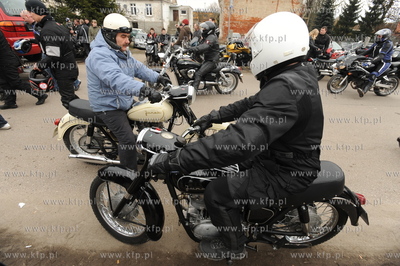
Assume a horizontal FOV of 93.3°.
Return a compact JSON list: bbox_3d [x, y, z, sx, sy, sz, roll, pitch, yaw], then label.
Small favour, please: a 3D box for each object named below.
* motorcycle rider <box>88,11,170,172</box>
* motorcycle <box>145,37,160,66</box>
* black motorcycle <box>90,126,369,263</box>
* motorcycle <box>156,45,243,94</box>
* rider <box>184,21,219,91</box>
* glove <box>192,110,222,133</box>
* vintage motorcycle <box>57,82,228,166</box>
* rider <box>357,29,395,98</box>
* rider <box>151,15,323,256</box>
[{"bbox_3d":[-0.804,-0.355,2.125,0.920,1.660,0.750,0,30,-4],"label":"motorcycle rider"},{"bbox_3d":[-2.080,-3.665,8.333,0.700,1.100,1.800,0,30,-5],"label":"motorcycle"},{"bbox_3d":[0.195,0.477,1.422,2.140,1.000,0.740,3,30,0],"label":"black motorcycle"},{"bbox_3d":[-0.054,-1.609,4.868,2.400,1.160,0.880,2,30,-1],"label":"motorcycle"},{"bbox_3d":[0.037,-1.848,4.728,0.900,1.600,0.750,2,30,-1],"label":"rider"},{"bbox_3d":[0.049,-0.072,1.503,0.220,0.120,0.120,-15,22,26],"label":"glove"},{"bbox_3d":[-0.691,-0.074,2.288,2.140,1.020,0.740,0,30,-4],"label":"vintage motorcycle"},{"bbox_3d":[4.661,-1.830,5.075,0.980,1.680,0.750,3,30,0],"label":"rider"},{"bbox_3d":[0.261,0.193,1.280,1.100,1.640,0.780,3,30,1],"label":"rider"}]

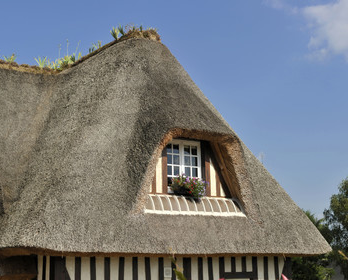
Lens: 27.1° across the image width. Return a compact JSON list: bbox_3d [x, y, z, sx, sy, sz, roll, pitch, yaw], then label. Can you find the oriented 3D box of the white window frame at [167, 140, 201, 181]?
[{"bbox_3d":[0.197,0.583,16.400,1.000,1.130,0.140,6,-13,-31],"label":"white window frame"}]

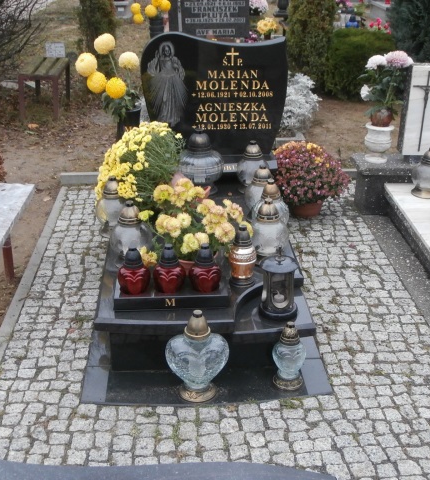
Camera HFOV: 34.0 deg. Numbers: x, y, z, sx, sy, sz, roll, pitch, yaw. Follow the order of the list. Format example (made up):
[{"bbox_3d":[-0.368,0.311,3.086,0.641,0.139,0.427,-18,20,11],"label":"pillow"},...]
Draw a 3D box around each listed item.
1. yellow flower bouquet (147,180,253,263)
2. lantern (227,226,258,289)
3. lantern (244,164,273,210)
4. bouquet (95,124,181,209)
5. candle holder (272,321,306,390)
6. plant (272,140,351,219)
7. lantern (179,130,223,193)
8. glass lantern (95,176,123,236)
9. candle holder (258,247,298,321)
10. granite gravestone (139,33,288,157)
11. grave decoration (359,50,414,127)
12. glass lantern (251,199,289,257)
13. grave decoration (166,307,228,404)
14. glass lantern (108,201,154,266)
[{"bbox_3d":[-0.077,-0.089,2.980,0.430,0.320,0.420,-1,25,-3],"label":"yellow flower bouquet"},{"bbox_3d":[0.110,0.057,2.761,0.107,0.240,0.107,-1,25,-3],"label":"lantern"},{"bbox_3d":[0.232,-0.216,3.313,0.168,0.270,0.168,-1,25,-3],"label":"lantern"},{"bbox_3d":[-0.362,-0.347,3.420,0.420,0.440,0.400,-1,26,-3],"label":"bouquet"},{"bbox_3d":[0.283,0.428,2.666,0.125,0.255,0.115,-1,26,-3],"label":"candle holder"},{"bbox_3d":[0.570,-0.356,4.155,0.450,0.450,0.450,-1,26,-3],"label":"plant"},{"bbox_3d":[-0.076,-0.423,3.732,0.240,0.330,0.240,-1,26,-3],"label":"lantern"},{"bbox_3d":[-0.462,-0.156,3.239,0.168,0.270,0.168,-1,26,-3],"label":"glass lantern"},{"bbox_3d":[0.243,0.153,2.652,0.147,0.258,0.147,-1,25,-3],"label":"candle holder"},{"bbox_3d":[0.000,-0.811,3.929,0.800,0.690,0.090,-1,25,-3],"label":"granite gravestone"},{"bbox_3d":[0.952,-0.836,3.925,0.290,0.410,0.270,-1,25,-3],"label":"grave decoration"},{"bbox_3d":[0.238,-0.048,3.019,0.168,0.270,0.168,-1,26,-3],"label":"glass lantern"},{"bbox_3d":[-0.062,0.409,2.483,0.222,0.342,0.140,-1,25,-3],"label":"grave decoration"},{"bbox_3d":[-0.354,-0.031,2.905,0.183,0.278,0.183,-1,25,-3],"label":"glass lantern"}]

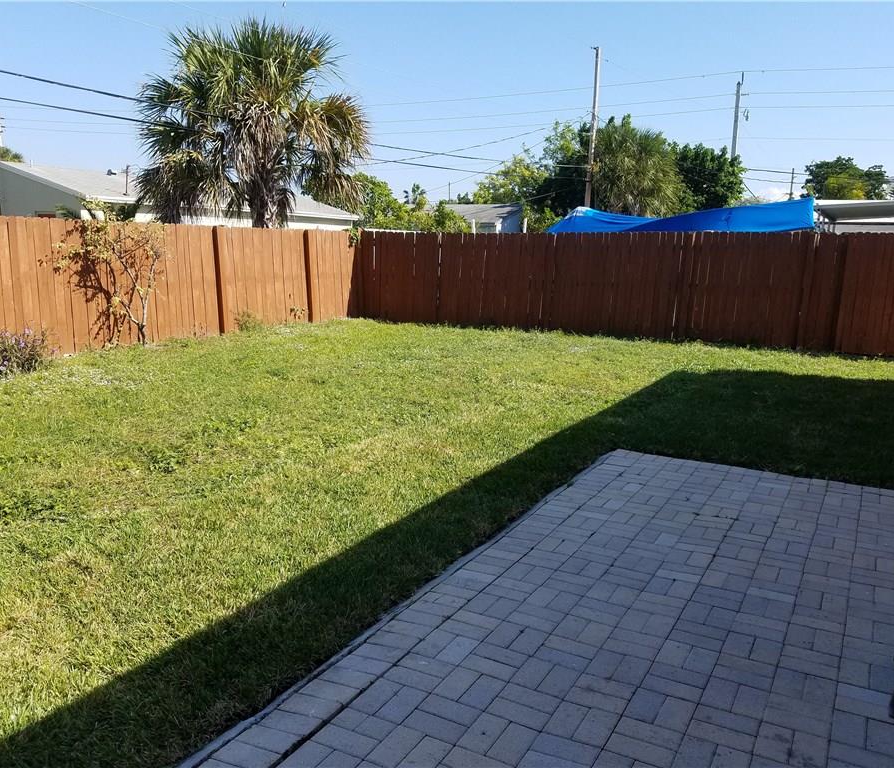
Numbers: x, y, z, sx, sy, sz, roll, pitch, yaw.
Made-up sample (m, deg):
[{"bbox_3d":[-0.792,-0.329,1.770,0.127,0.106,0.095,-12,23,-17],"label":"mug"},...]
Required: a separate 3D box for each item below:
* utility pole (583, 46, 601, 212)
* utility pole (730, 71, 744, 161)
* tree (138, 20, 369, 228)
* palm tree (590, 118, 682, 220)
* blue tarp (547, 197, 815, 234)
[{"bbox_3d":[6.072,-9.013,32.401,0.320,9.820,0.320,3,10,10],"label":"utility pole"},{"bbox_3d":[14.838,-10.672,40.212,0.350,10.660,0.330,4,10,19],"label":"utility pole"},{"bbox_3d":[-3.932,-4.320,15.825,4.800,5.940,4.600,-2,10,-14],"label":"tree"},{"bbox_3d":[7.914,-7.471,32.272,4.000,6.870,3.900,3,10,13],"label":"palm tree"},{"bbox_3d":[4.753,-3.479,16.430,5.400,1.000,2.400,6,11,30],"label":"blue tarp"}]

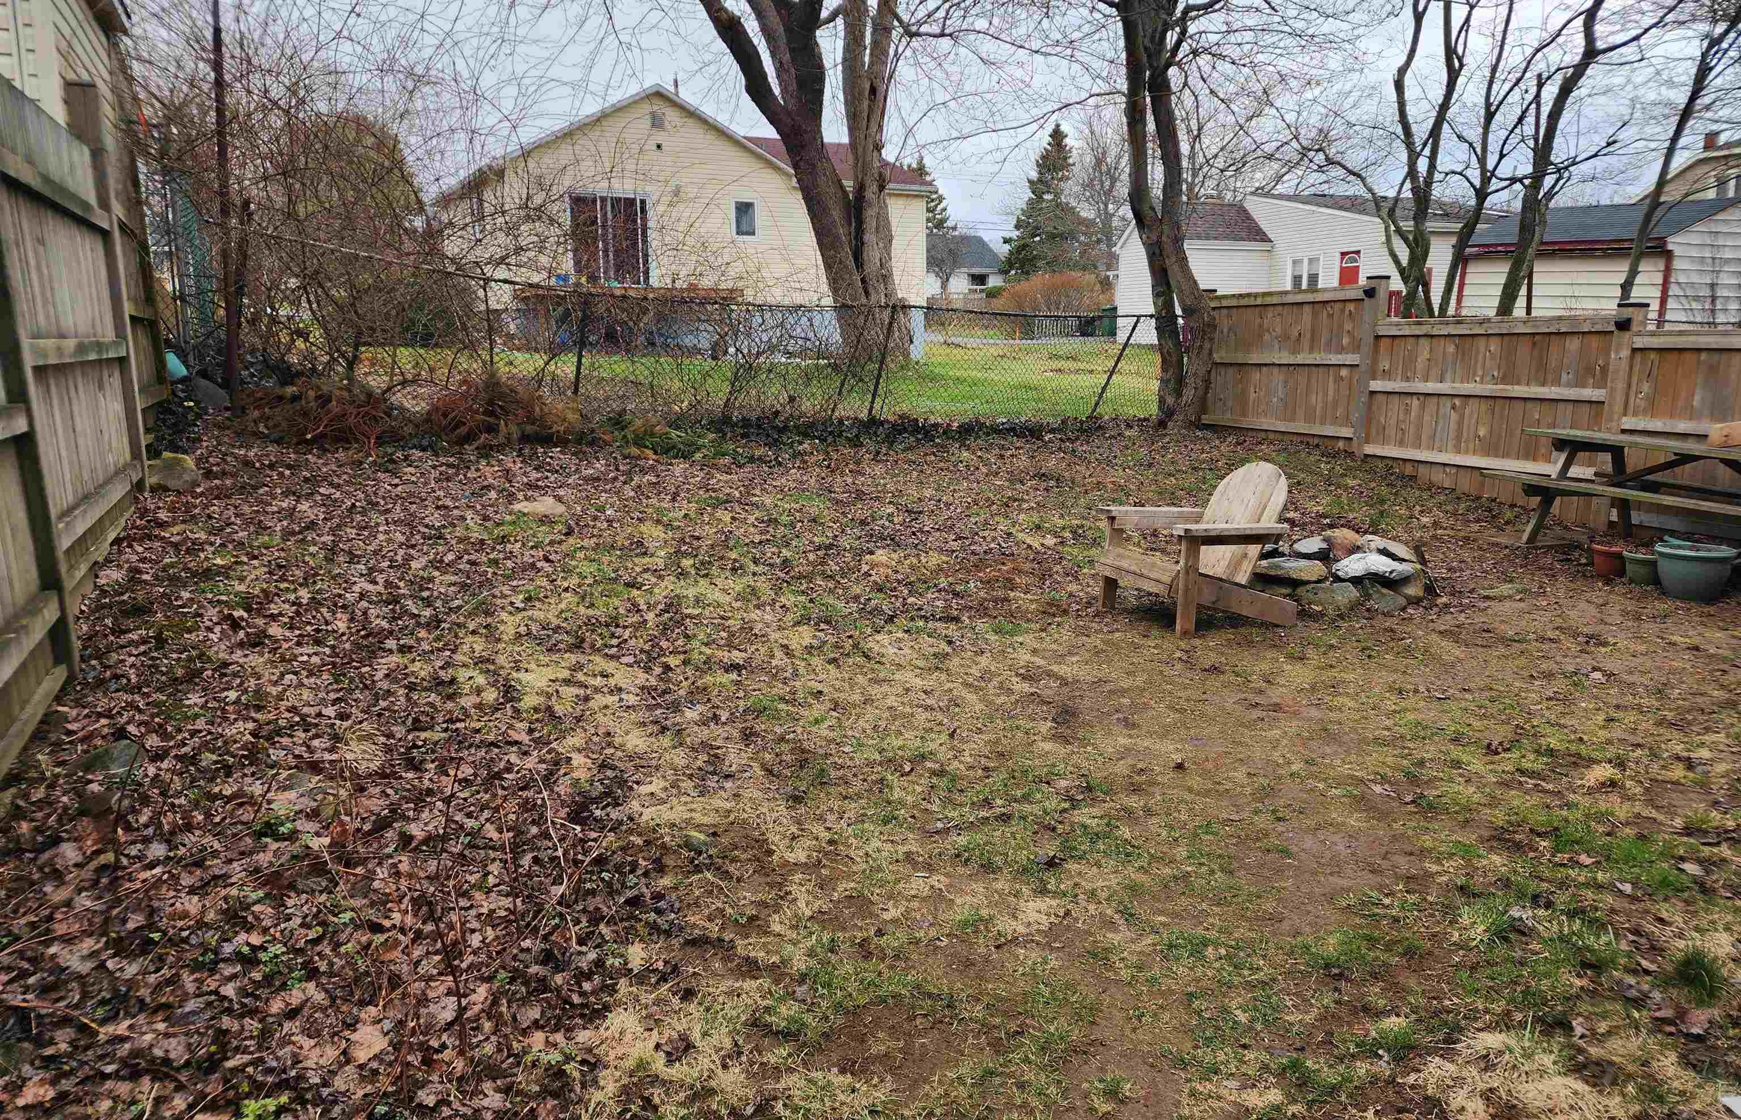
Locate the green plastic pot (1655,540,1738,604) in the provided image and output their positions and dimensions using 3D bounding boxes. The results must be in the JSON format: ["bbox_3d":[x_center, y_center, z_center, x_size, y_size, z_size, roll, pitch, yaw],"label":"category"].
[{"bbox_3d":[4.549,0.064,6.401,0.455,0.285,0.455,0,12,0],"label":"green plastic pot"}]

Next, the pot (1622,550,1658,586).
[{"bbox_3d":[4.476,0.039,6.721,0.230,0.195,0.230,0,12,0],"label":"pot"}]

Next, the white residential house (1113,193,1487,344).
[{"bbox_3d":[15.912,-10.159,39.789,13.300,4.800,11.500,-5,13,-21],"label":"white residential house"}]

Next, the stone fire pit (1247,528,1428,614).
[{"bbox_3d":[2.682,0.032,6.627,1.060,0.290,1.020,4,13,22],"label":"stone fire pit"}]

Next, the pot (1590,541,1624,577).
[{"bbox_3d":[4.432,-0.007,6.951,0.215,0.185,0.215,0,12,0],"label":"pot"}]

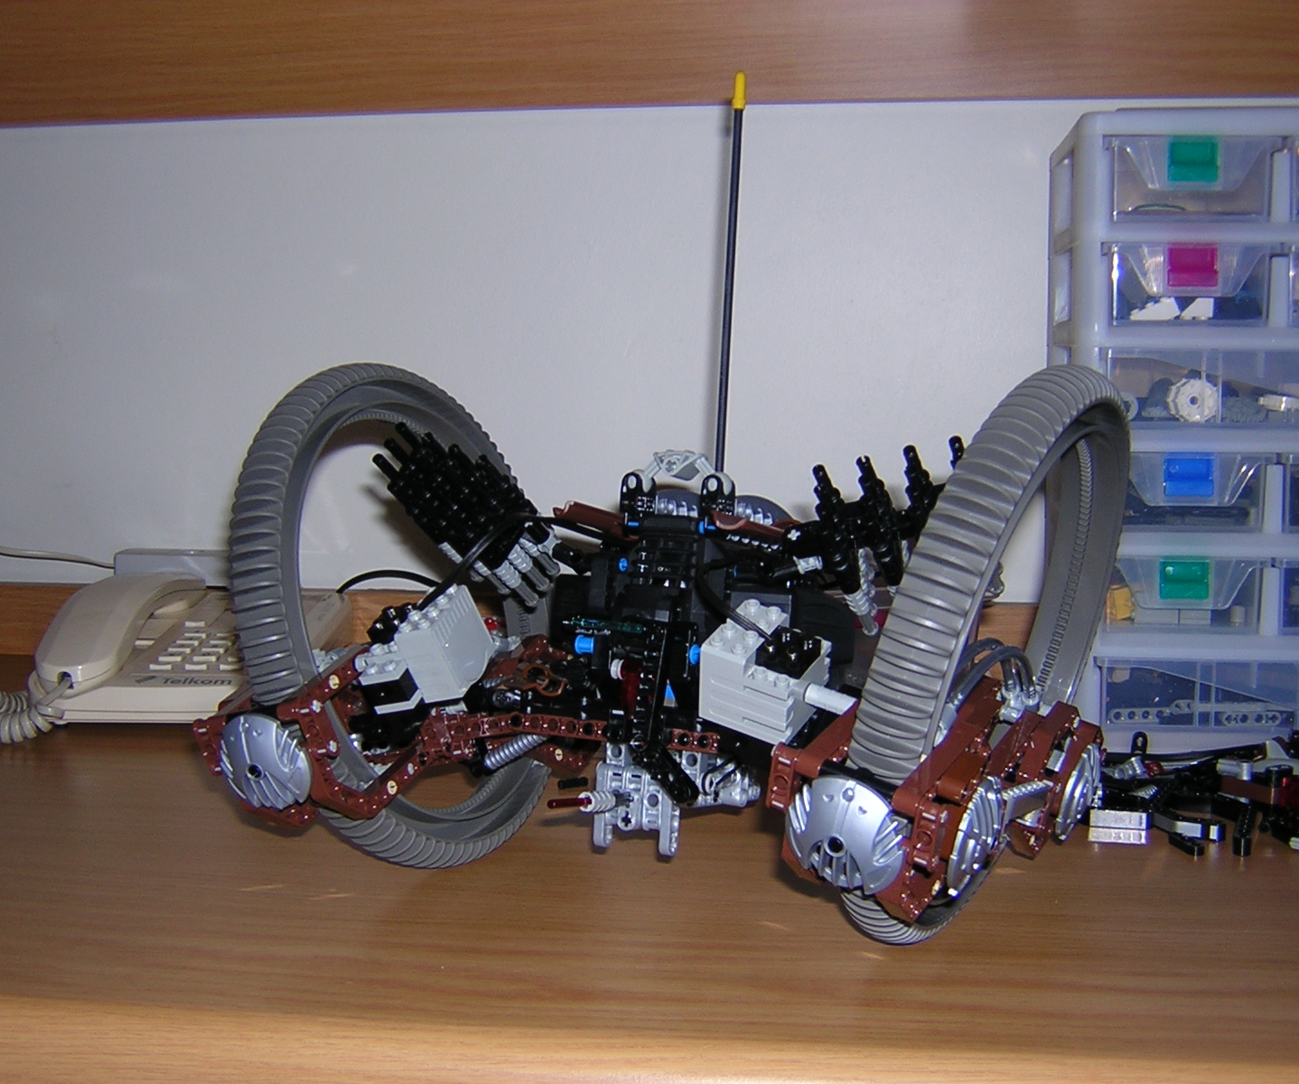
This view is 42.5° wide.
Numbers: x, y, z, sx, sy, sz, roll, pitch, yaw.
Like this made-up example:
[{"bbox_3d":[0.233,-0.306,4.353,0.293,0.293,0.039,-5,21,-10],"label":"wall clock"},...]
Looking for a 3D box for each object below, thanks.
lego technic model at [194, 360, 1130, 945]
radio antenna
[{"bbox_3d":[0.008,0.036,0.640,0.325,0.211,0.238,3,7,27],"label":"lego technic model"},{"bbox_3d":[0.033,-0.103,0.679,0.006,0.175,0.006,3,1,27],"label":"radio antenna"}]

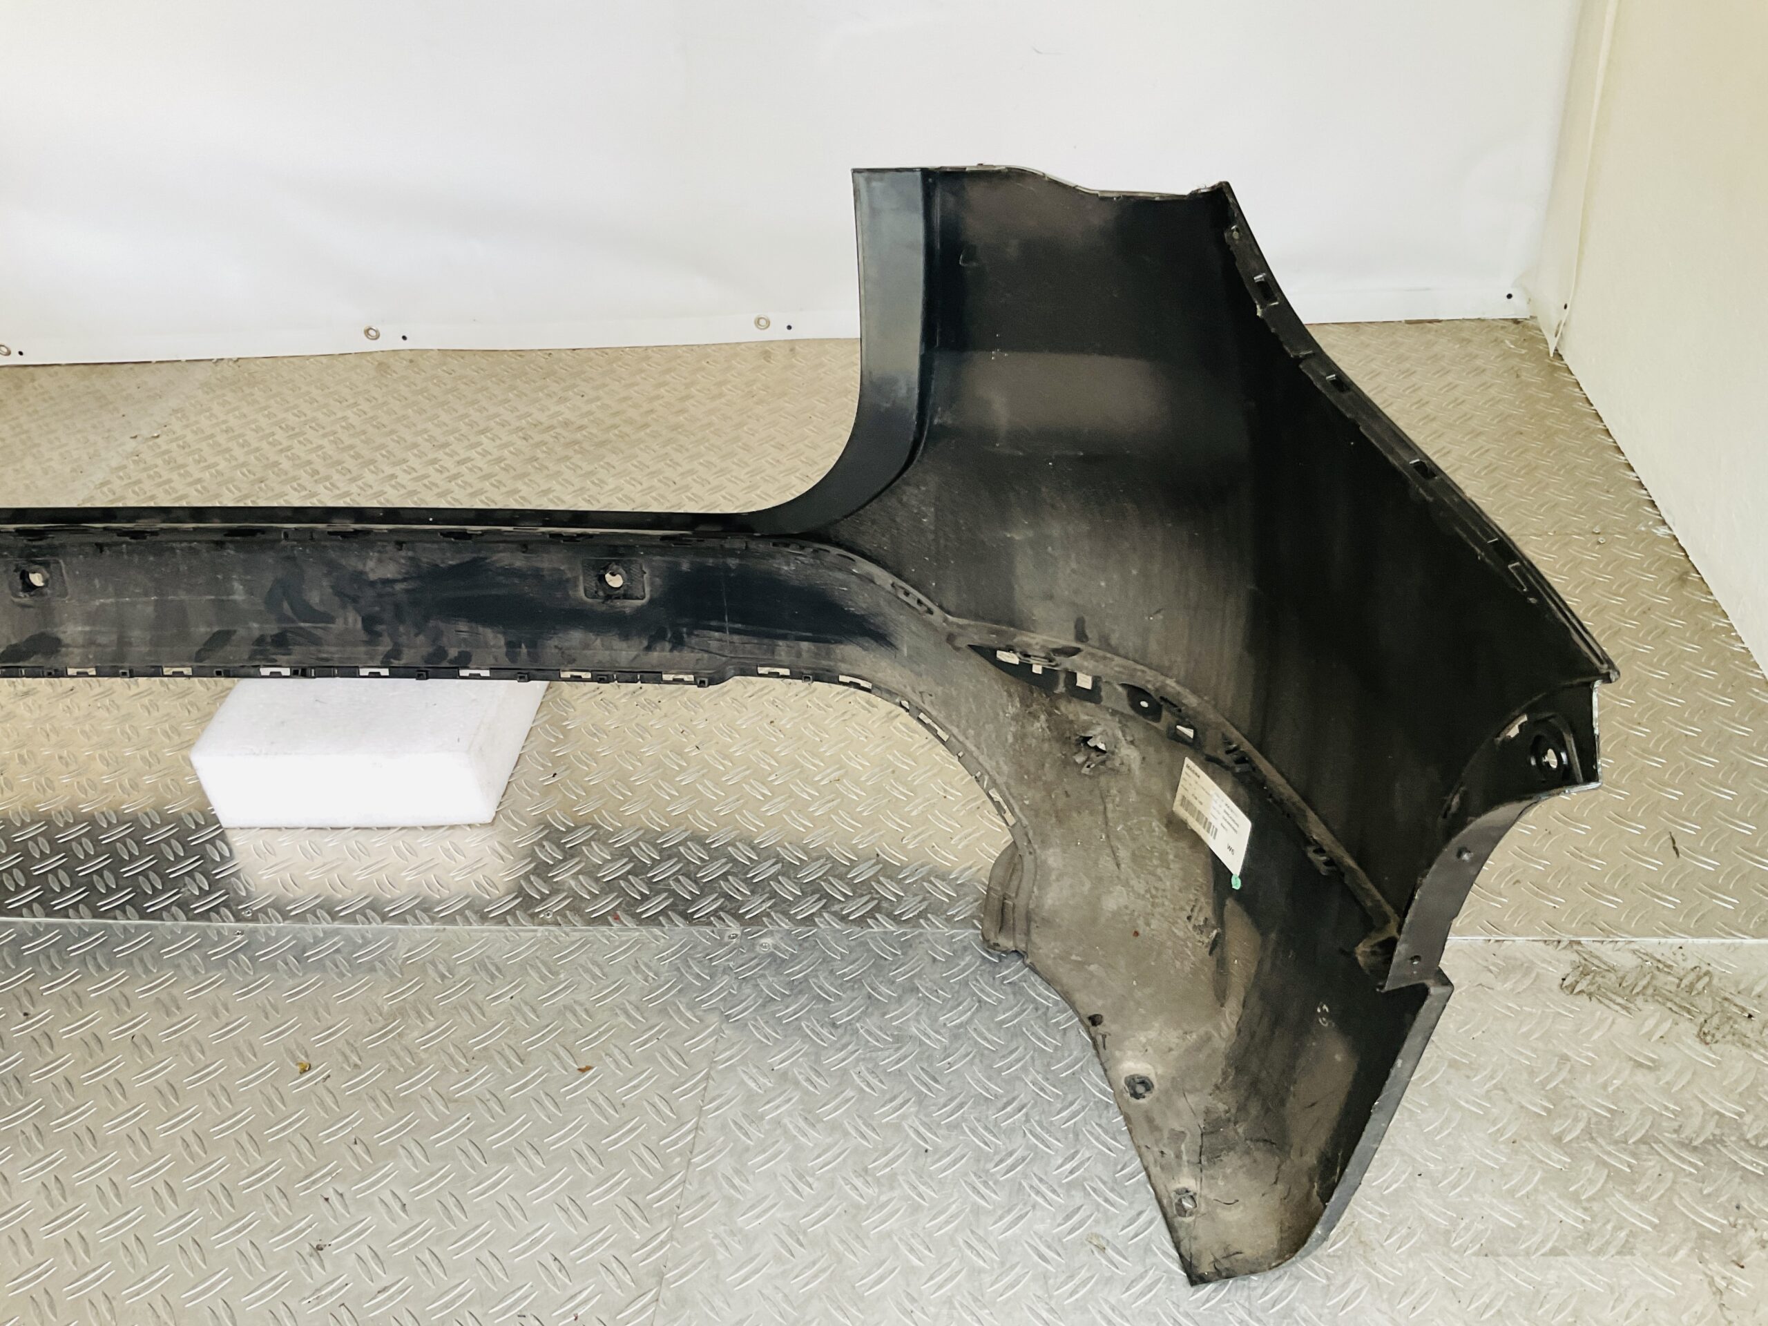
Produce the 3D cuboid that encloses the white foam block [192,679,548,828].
[{"bbox_3d":[-0.465,0.036,1.393,0.247,0.081,0.257,-1,36,5],"label":"white foam block"}]

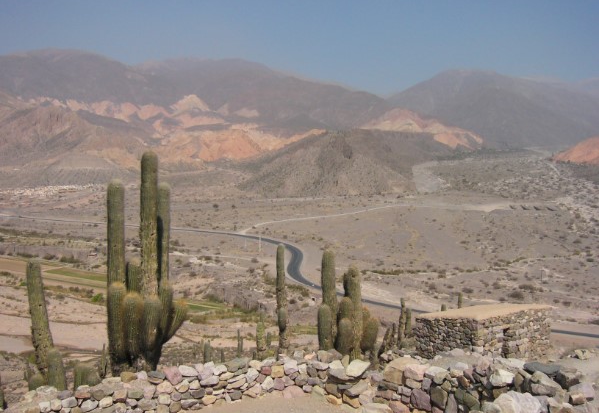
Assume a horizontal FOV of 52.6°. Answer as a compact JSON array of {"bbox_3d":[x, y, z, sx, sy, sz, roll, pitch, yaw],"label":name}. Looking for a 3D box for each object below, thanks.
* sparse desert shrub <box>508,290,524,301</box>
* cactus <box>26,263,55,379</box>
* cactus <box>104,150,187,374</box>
[{"bbox_3d":[96.763,39.686,270.000,7.000,3.800,6.000,0,6,0],"label":"sparse desert shrub"},{"bbox_3d":[-5.561,2.426,13.000,0.600,2.550,0.500,0,6,0],"label":"cactus"},{"bbox_3d":[-2.906,1.064,11.500,1.500,4.250,1.200,0,6,0],"label":"cactus"}]

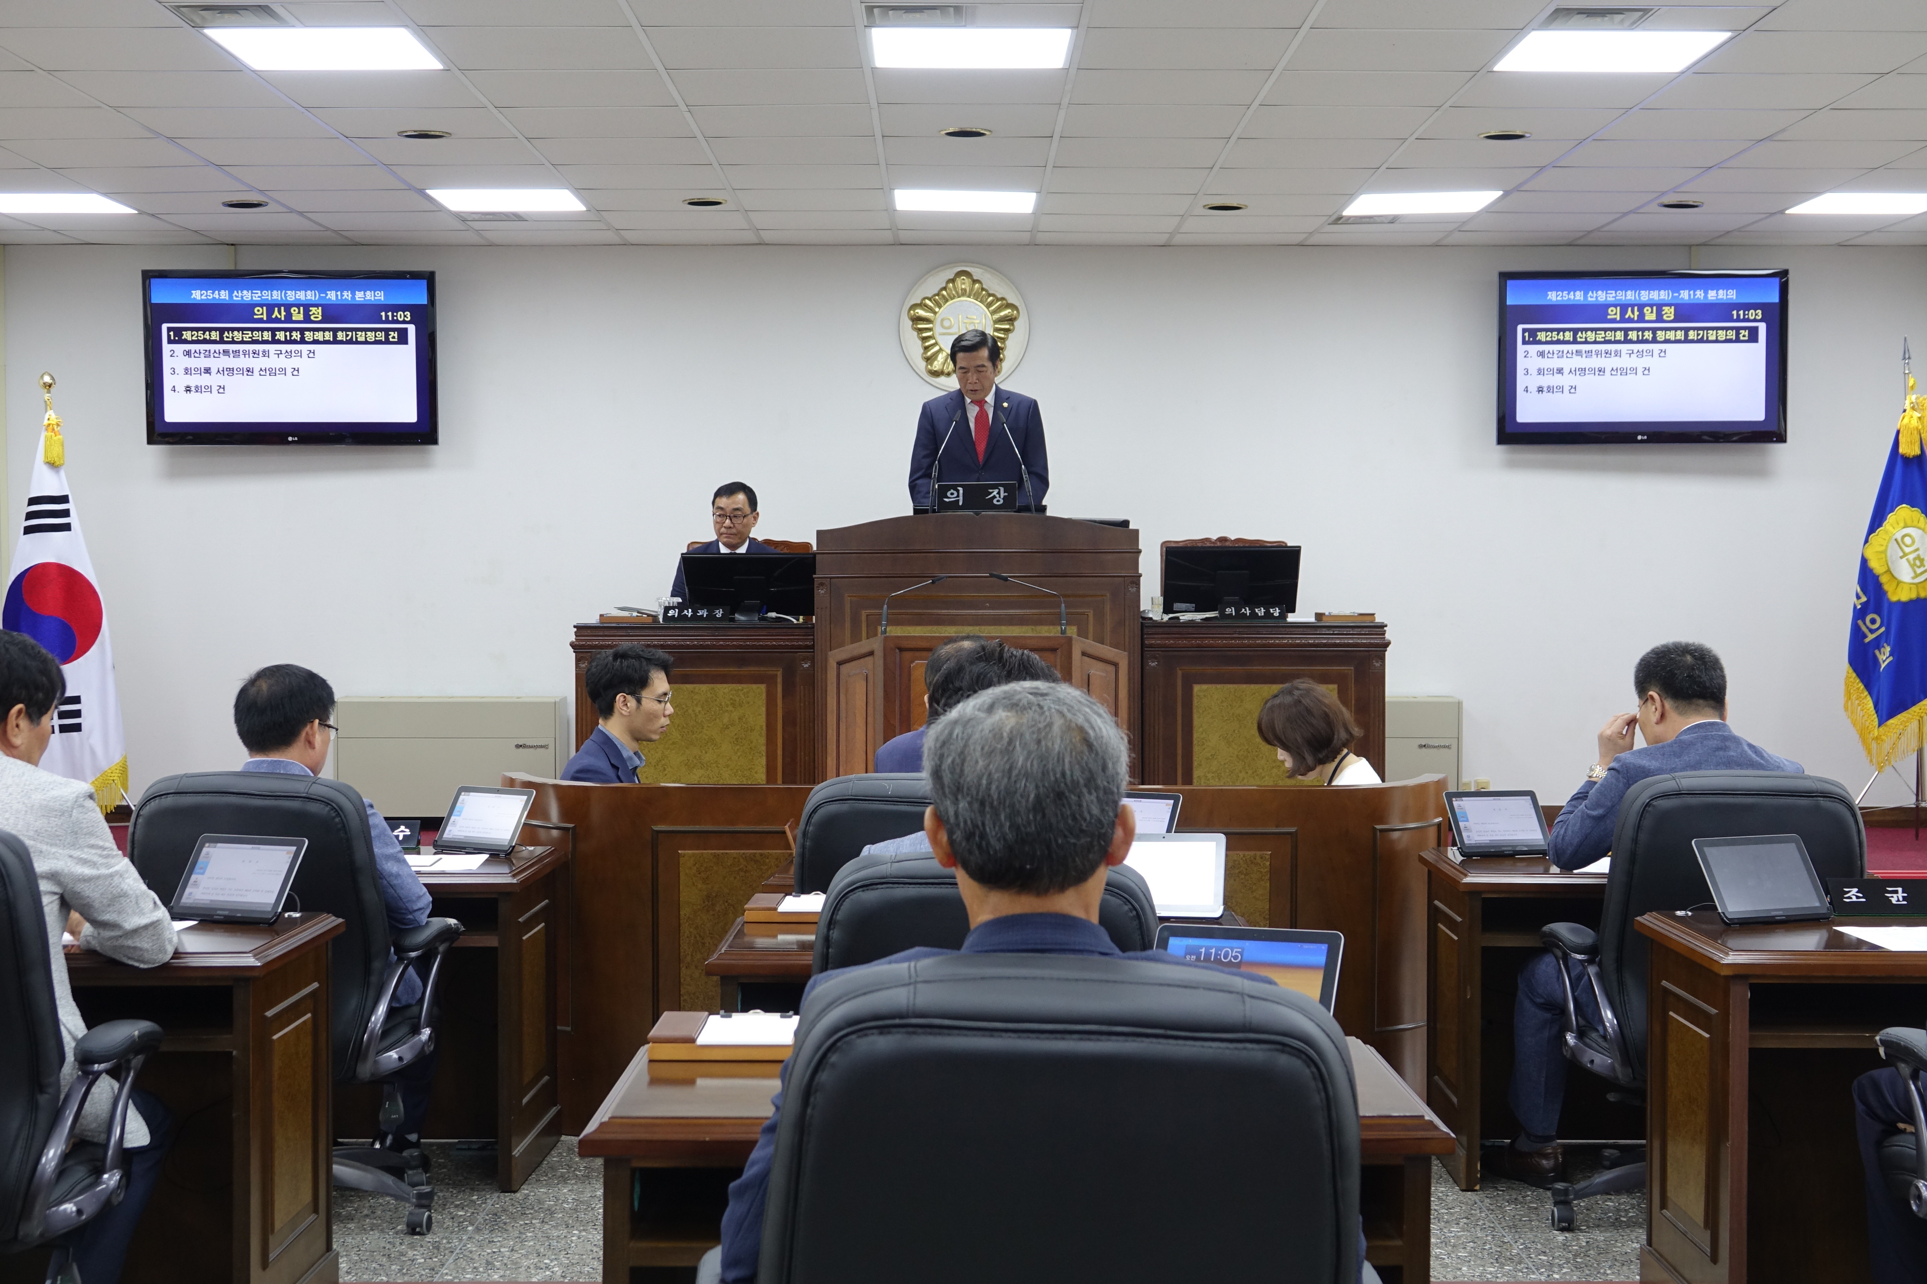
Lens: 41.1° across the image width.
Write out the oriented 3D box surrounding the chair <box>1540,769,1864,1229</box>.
[{"bbox_3d":[1.582,0.771,5.646,0.660,1.020,0.680,0,1,-1],"label":"chair"}]

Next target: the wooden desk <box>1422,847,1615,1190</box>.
[{"bbox_3d":[1.687,0.910,6.343,1.030,0.745,0.610,0,2,0],"label":"wooden desk"}]

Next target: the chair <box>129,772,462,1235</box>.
[{"bbox_3d":[-1.458,0.767,5.612,0.660,1.010,0.680,0,1,7],"label":"chair"}]

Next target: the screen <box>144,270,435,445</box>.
[{"bbox_3d":[-2.954,-1.246,11.282,1.280,0.765,0.080,0,6,-1],"label":"screen"}]

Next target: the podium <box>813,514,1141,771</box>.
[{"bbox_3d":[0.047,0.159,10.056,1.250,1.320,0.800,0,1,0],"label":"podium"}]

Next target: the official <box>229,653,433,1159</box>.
[{"bbox_3d":[-1.468,0.658,5.809,0.560,1.220,0.780,0,1,8],"label":"official"}]

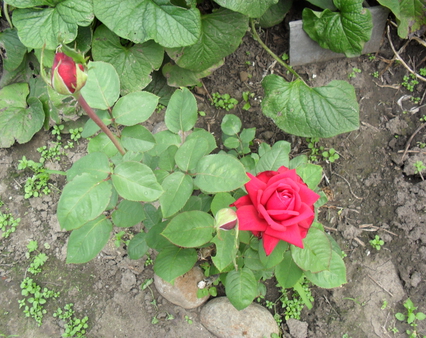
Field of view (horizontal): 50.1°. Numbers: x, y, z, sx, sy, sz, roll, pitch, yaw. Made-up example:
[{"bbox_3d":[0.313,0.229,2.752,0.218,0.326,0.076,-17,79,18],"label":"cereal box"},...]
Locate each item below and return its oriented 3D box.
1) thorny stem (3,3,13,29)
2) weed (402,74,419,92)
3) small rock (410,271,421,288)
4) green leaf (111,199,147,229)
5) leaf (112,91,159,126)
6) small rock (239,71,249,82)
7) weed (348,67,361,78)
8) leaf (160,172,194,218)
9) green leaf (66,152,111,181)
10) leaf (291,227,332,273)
[{"bbox_3d":[-0.515,-0.384,1.140,0.022,0.075,0.025,0,55,0],"label":"thorny stem"},{"bbox_3d":[0.485,-0.210,1.119,0.039,0.025,0.046,0,58,0],"label":"weed"},{"bbox_3d":[0.385,0.210,0.865,0.021,0.018,0.030,0,58,0],"label":"small rock"},{"bbox_3d":[-0.139,0.074,0.756,0.063,0.020,0.049,18,60,11],"label":"green leaf"},{"bbox_3d":[-0.106,-0.083,0.635,0.069,0.015,0.045,-26,70,4],"label":"leaf"},{"bbox_3d":[0.075,-0.229,1.127,0.025,0.016,0.025,0,55,0],"label":"small rock"},{"bbox_3d":[0.352,-0.240,1.134,0.030,0.018,0.028,0,55,0],"label":"weed"},{"bbox_3d":[-0.054,0.040,0.690,0.050,0.018,0.082,27,70,9],"label":"leaf"},{"bbox_3d":[-0.189,0.001,0.690,0.062,0.018,0.062,-3,70,-8],"label":"green leaf"},{"bbox_3d":[0.152,0.124,0.701,0.061,0.025,0.079,-26,62,-15],"label":"leaf"}]

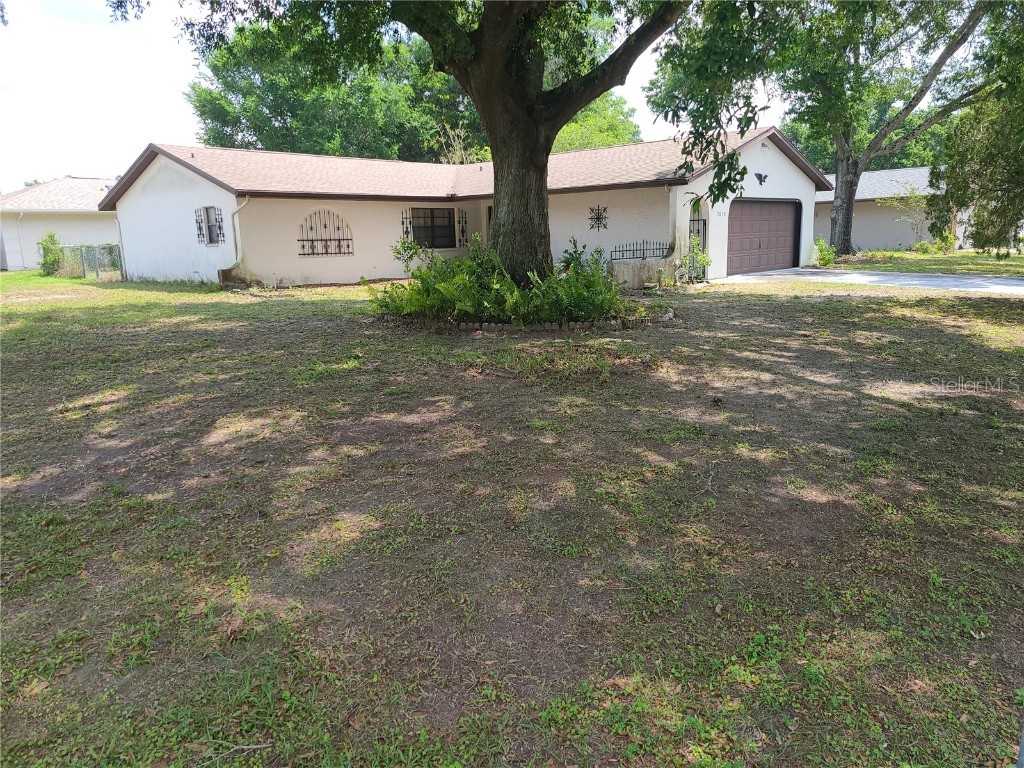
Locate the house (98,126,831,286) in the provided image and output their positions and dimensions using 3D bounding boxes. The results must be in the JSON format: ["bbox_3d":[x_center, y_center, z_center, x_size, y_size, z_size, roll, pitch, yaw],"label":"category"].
[{"bbox_3d":[-1.575,-5.716,25.657,17.940,4.110,16.580,9,15,42],"label":"house"}]

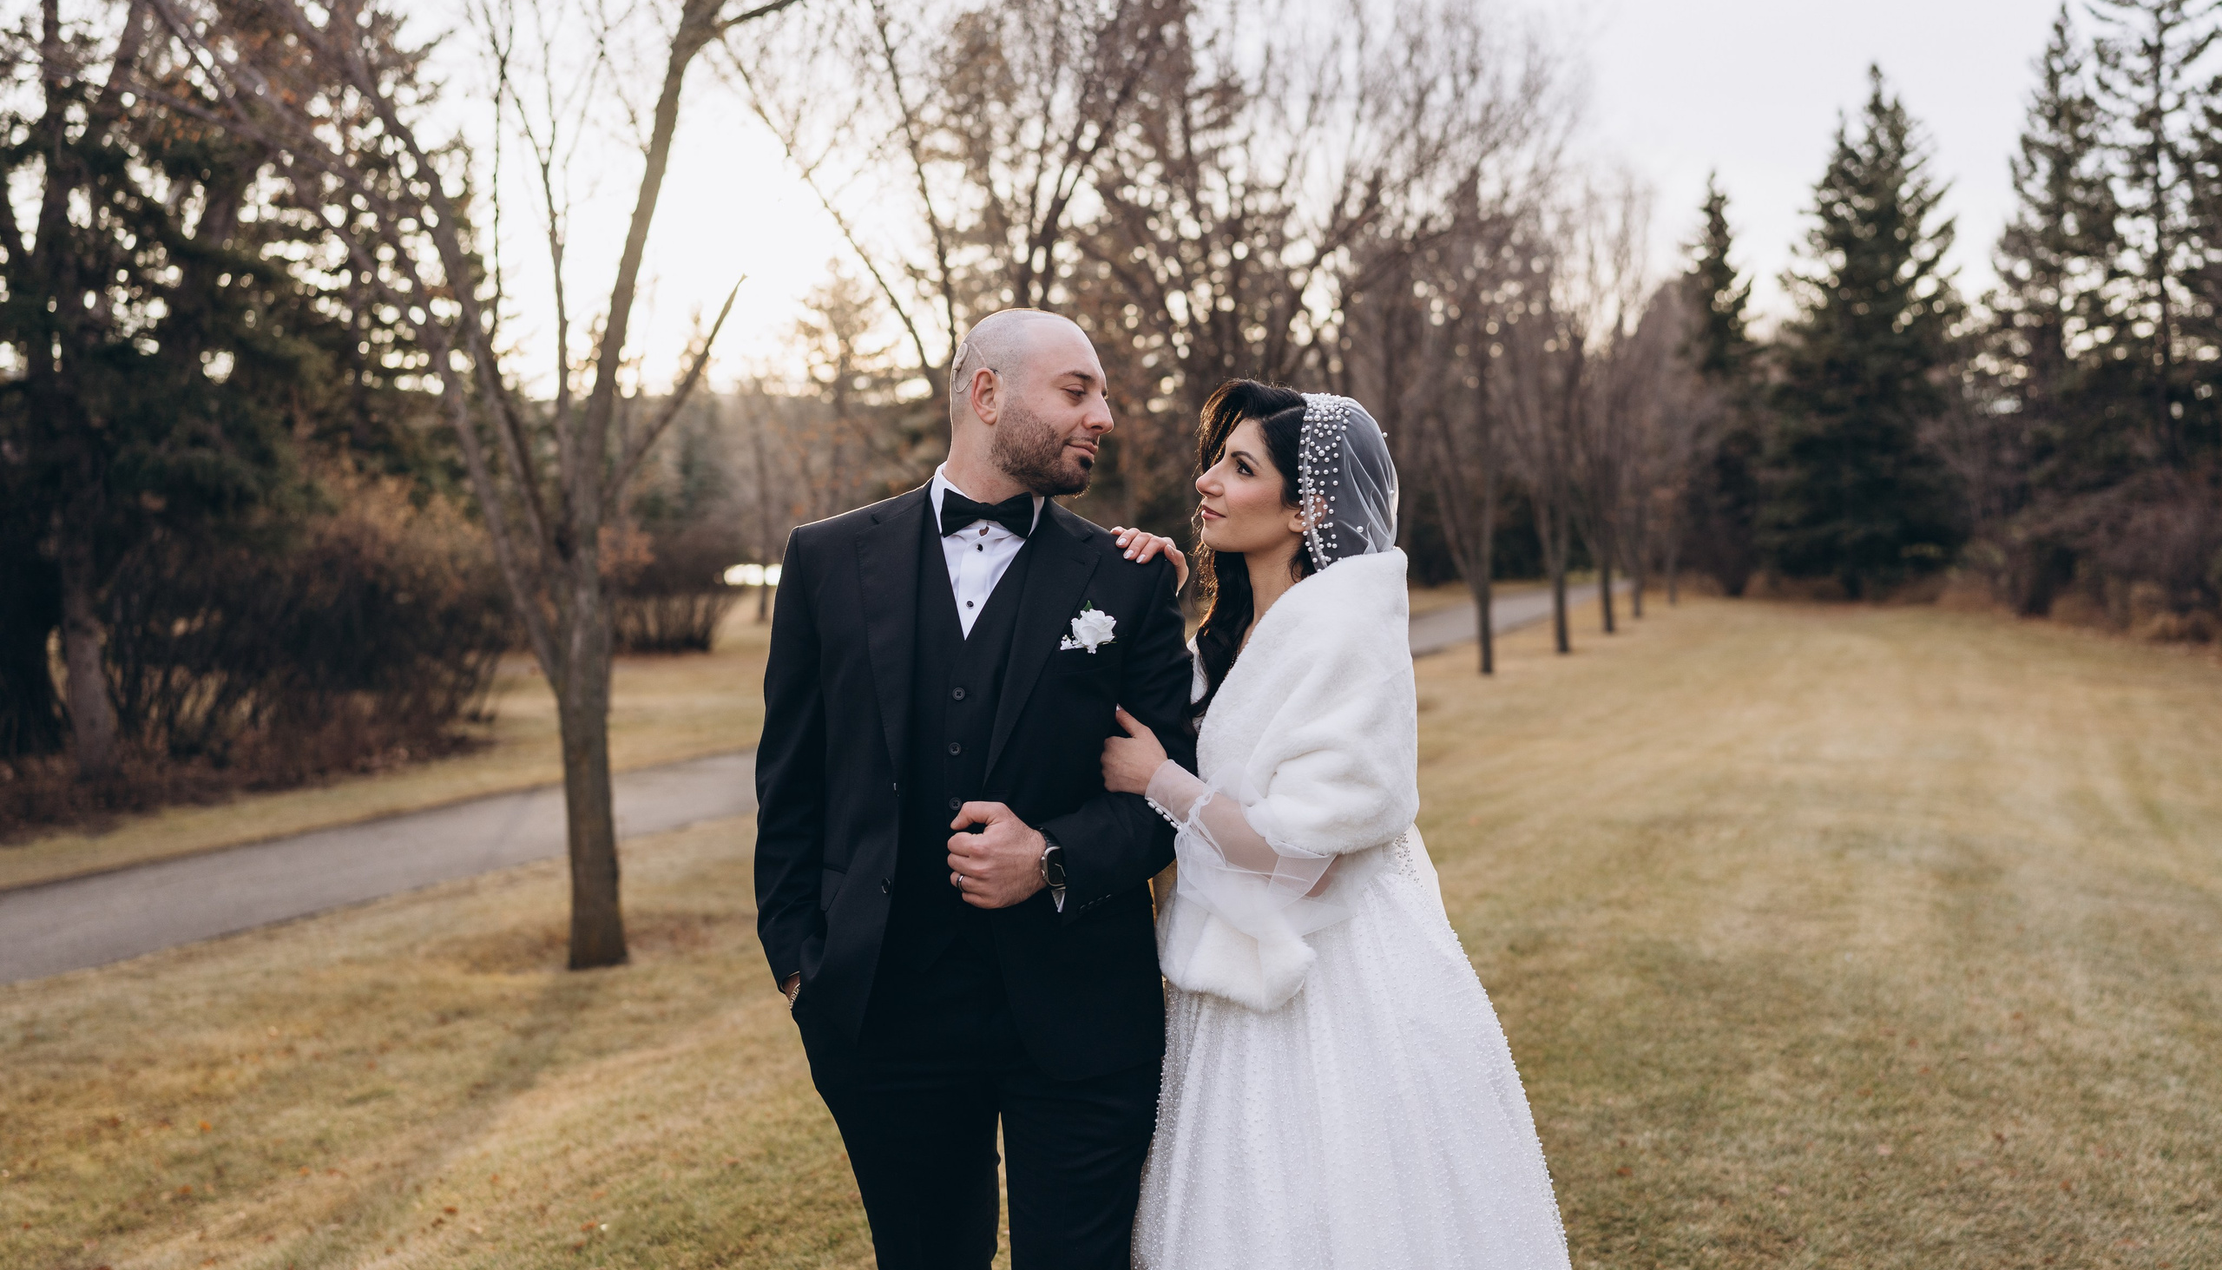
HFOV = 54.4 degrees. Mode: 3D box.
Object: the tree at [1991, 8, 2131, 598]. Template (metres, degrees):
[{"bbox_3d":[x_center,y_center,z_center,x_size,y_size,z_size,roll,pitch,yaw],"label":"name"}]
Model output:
[{"bbox_3d":[18.514,-6.324,42.000,2.900,11.800,2.900,0,2,0],"label":"tree"}]

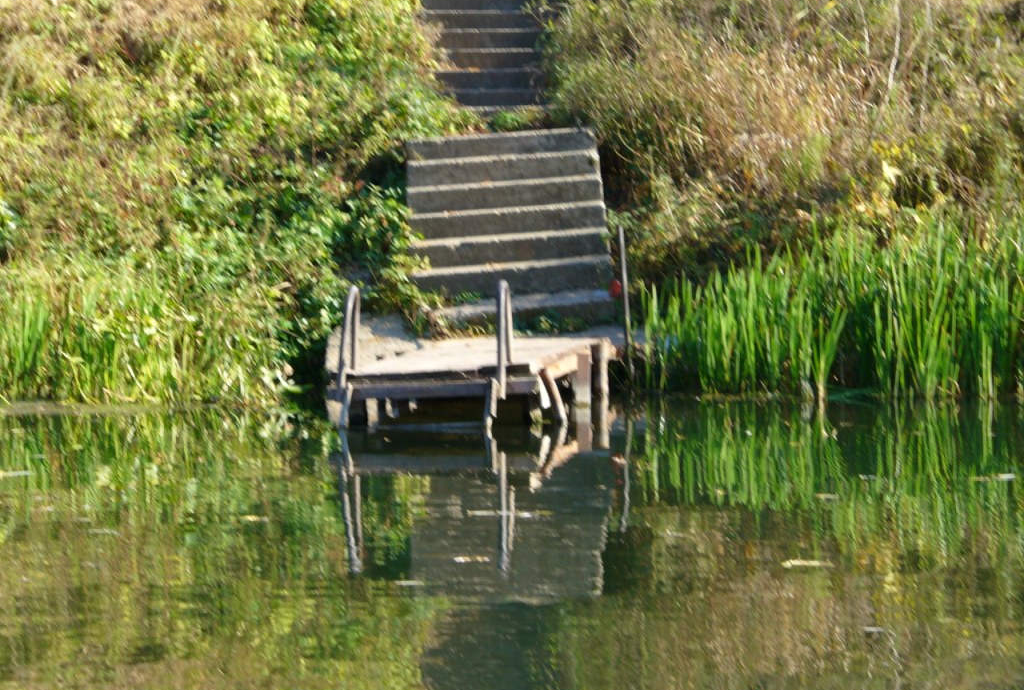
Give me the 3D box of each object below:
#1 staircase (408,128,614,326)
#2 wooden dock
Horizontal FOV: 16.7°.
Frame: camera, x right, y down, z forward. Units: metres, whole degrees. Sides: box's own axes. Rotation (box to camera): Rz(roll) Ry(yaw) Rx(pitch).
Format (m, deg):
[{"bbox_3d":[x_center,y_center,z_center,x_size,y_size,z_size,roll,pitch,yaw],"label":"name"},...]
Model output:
[{"bbox_3d":[-0.001,-0.848,24.206,1.350,1.120,1.950,-4,8,1],"label":"staircase"},{"bbox_3d":[-0.254,-0.037,22.802,1.820,0.930,1.500,0,8,0],"label":"wooden dock"}]

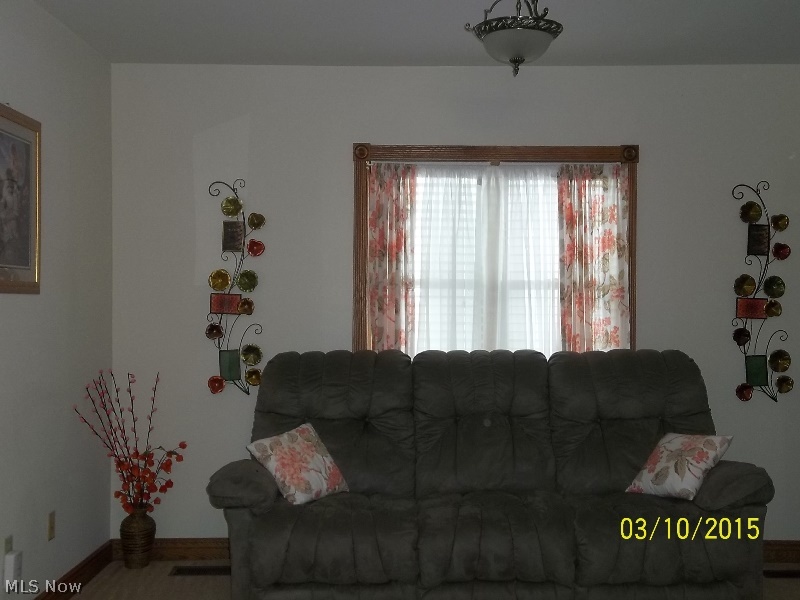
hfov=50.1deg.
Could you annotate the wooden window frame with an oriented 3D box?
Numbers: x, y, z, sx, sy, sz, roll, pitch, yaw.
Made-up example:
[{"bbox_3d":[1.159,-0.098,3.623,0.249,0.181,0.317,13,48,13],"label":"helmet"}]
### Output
[{"bbox_3d":[0.470,-0.080,4.210,1.400,1.370,0.070,0,0,0],"label":"wooden window frame"}]

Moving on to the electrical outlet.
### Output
[{"bbox_3d":[-1.418,0.926,3.502,0.012,0.114,0.070,0,0,0],"label":"electrical outlet"}]

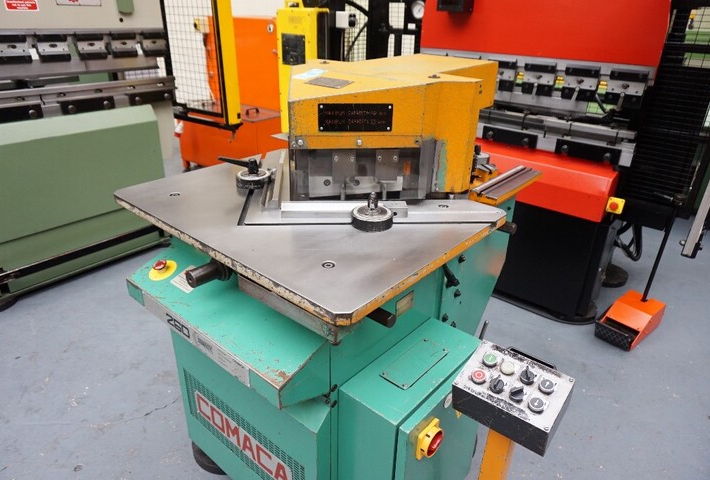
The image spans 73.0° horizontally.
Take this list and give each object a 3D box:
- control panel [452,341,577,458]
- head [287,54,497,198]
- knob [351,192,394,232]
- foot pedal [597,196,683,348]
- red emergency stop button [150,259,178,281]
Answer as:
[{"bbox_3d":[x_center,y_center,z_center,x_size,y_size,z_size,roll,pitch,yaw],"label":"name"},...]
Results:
[{"bbox_3d":[0.324,0.307,0.985,0.196,0.096,0.153,20,45,35],"label":"control panel"},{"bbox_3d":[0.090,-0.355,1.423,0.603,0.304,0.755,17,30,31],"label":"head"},{"bbox_3d":[0.041,-0.076,1.128,0.098,0.080,0.098,1,25,0],"label":"knob"},{"bbox_3d":[1.397,0.142,2.305,0.341,0.701,0.175,-18,31,-35],"label":"foot pedal"},{"bbox_3d":[-0.513,0.068,1.265,0.078,0.031,0.078,21,48,37],"label":"red emergency stop button"}]

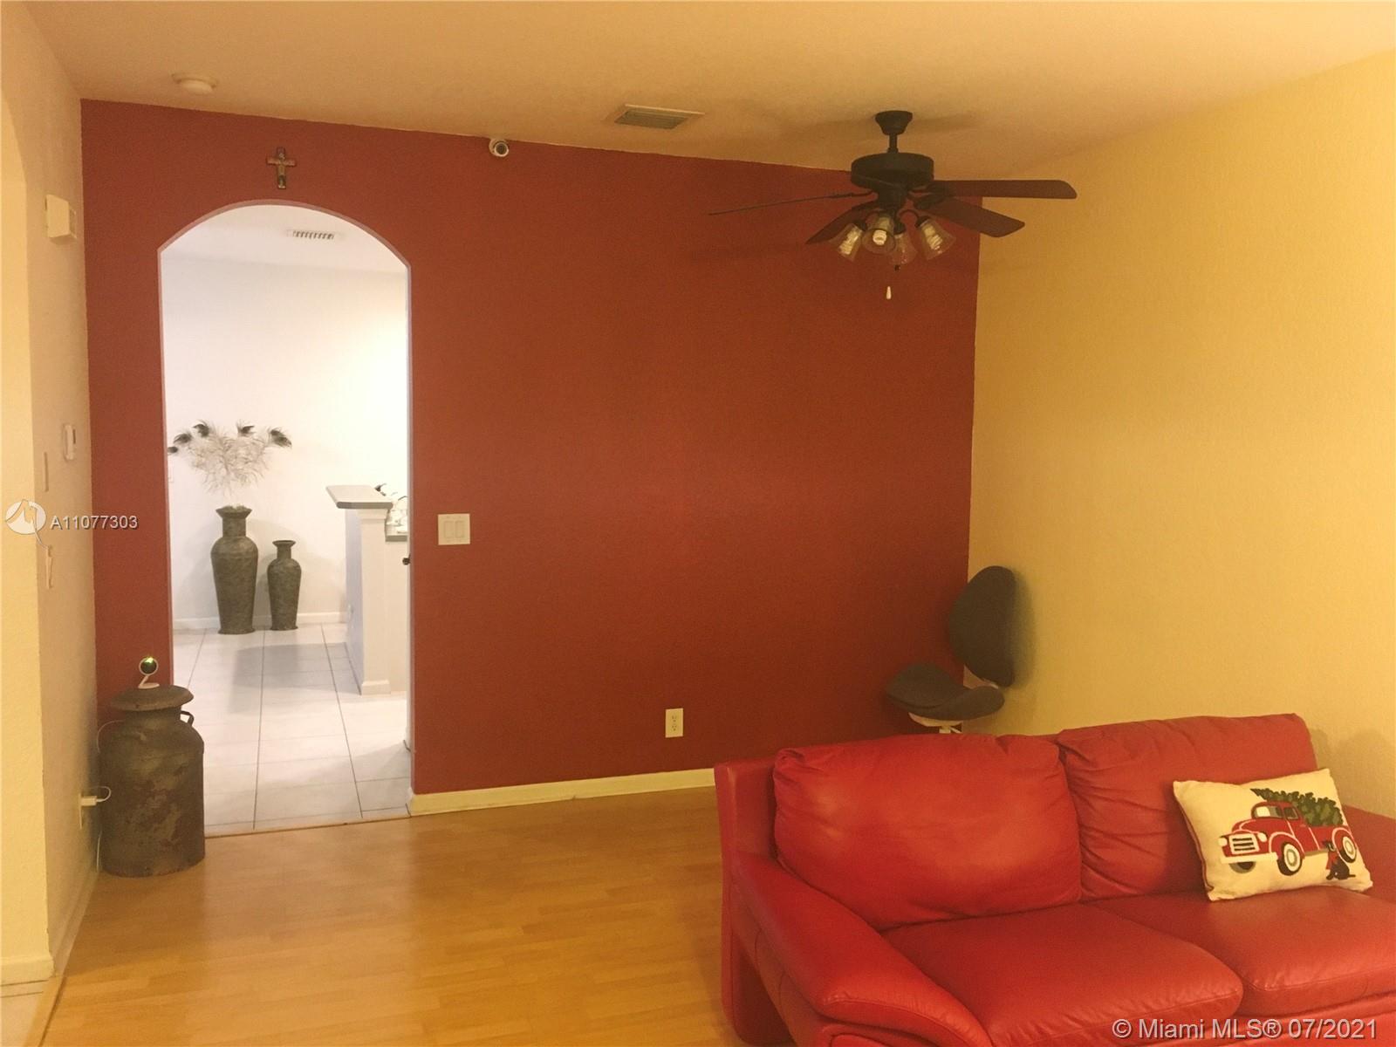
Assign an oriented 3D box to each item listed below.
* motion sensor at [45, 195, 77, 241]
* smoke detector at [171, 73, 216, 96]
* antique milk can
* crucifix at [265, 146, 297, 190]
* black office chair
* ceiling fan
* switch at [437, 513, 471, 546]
[{"bbox_3d":[-1.895,-0.899,3.488,0.055,0.130,0.160,-1,5,-20],"label":"motion sensor"},{"bbox_3d":[-1.681,-1.459,3.903,0.140,0.042,0.140,-1,5,-20],"label":"smoke detector"},{"bbox_3d":[-1.984,0.915,4.250,0.345,0.620,0.345,-1,5,-20],"label":"antique milk can"},{"bbox_3d":[-1.565,-1.335,4.393,0.107,0.160,0.020,-1,5,-20],"label":"crucifix"},{"bbox_3d":[1.053,0.697,4.932,0.600,1.030,0.580,-2,5,-26],"label":"black office chair"},{"bbox_3d":[0.699,-1.206,4.219,1.300,0.530,1.300,-1,5,-20],"label":"ceiling fan"},{"bbox_3d":[-0.985,0.025,4.729,0.126,0.122,0.012,-1,5,-20],"label":"switch"}]

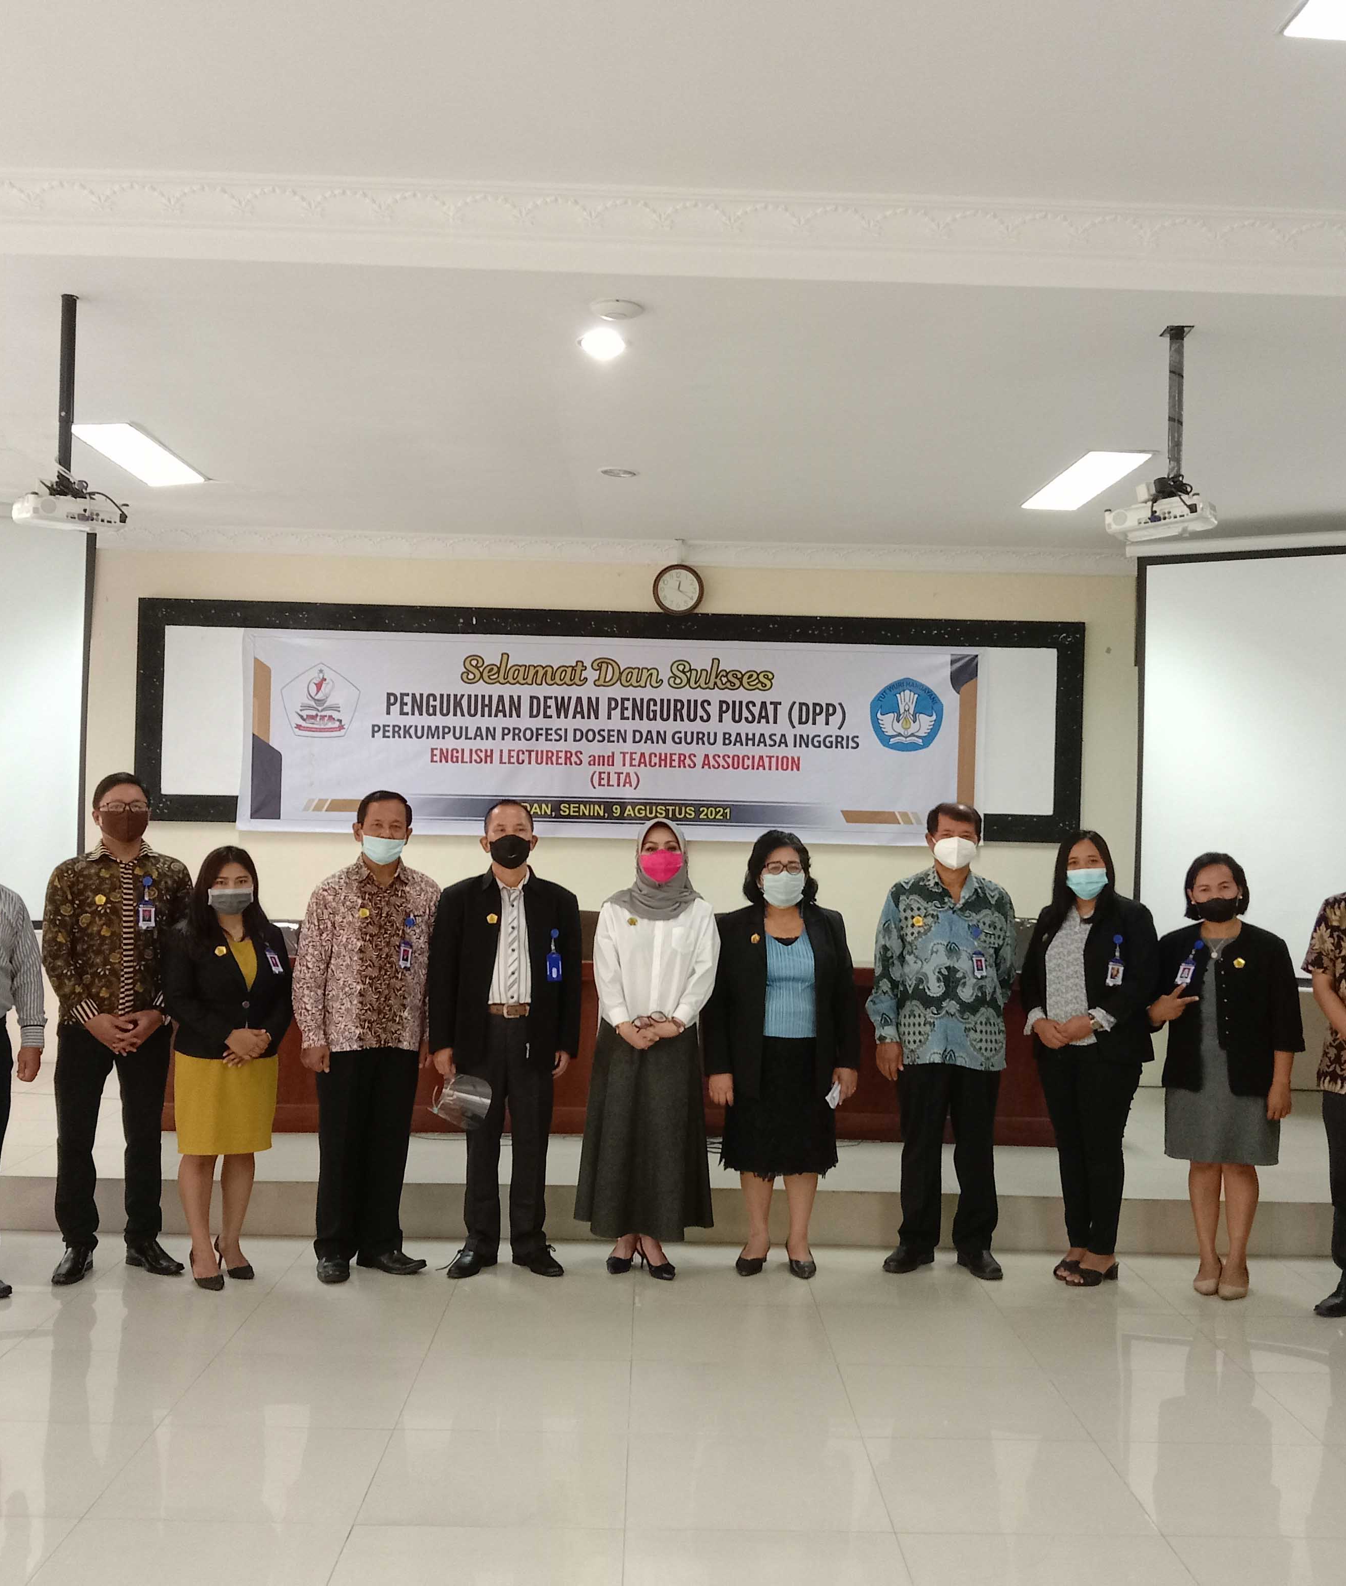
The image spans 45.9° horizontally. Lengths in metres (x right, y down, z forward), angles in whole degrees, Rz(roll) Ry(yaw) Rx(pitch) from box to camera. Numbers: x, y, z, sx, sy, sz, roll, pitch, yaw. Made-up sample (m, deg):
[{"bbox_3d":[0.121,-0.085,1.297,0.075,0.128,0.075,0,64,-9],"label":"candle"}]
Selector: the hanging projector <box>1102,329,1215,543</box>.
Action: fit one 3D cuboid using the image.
[{"bbox_3d":[1.535,-1.112,4.988,0.310,0.660,0.270,1,-1,28],"label":"hanging projector"}]

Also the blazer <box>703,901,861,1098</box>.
[{"bbox_3d":[0.405,0.768,5.915,0.583,0.730,0.310,1,-2,-1],"label":"blazer"}]

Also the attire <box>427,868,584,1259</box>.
[{"bbox_3d":[-0.612,0.989,5.815,0.565,1.428,0.310,2,-2,-8],"label":"attire"}]

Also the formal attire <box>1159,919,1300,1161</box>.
[{"bbox_3d":[2.010,0.905,5.746,0.502,0.881,0.300,1,-2,26],"label":"formal attire"}]

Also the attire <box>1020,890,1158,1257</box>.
[{"bbox_3d":[1.542,1.037,5.896,0.498,1.356,0.300,0,-2,32],"label":"attire"}]

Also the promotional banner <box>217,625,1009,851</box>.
[{"bbox_3d":[-0.320,-0.296,8.694,4.080,1.100,0.040,1,-1,-1],"label":"promotional banner"}]

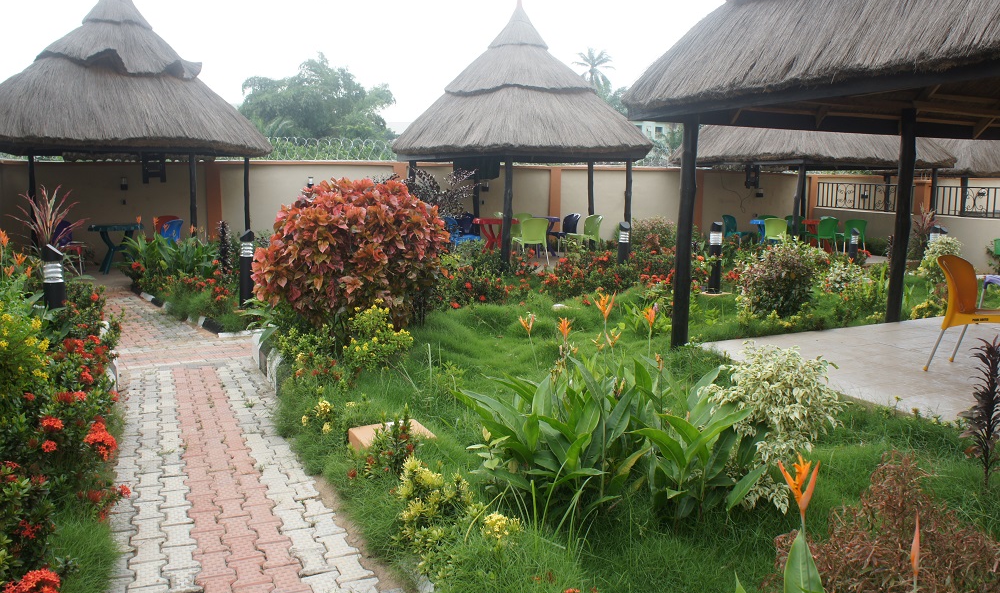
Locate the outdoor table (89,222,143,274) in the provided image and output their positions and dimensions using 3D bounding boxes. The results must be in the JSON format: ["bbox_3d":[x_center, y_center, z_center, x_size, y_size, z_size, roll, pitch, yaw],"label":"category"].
[{"bbox_3d":[-5.913,-0.714,11.517,0.800,0.750,0.780,-3,8,-27],"label":"outdoor table"}]

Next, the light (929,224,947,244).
[{"bbox_3d":[6.706,-0.619,11.500,0.160,0.900,0.160,3,8,16],"label":"light"}]

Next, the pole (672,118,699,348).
[{"bbox_3d":[1.625,-0.531,6.555,0.150,1.990,0.150,3,8,14],"label":"pole"}]

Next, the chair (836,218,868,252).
[{"bbox_3d":[7.794,-1.253,16.500,0.500,0.840,0.540,0,8,-6],"label":"chair"}]

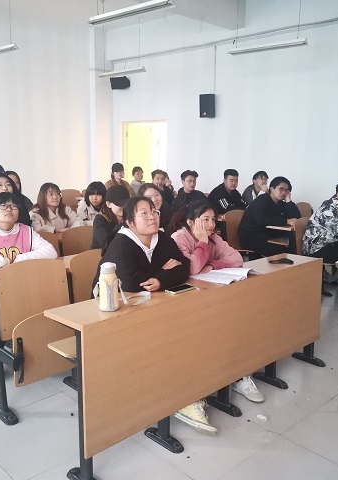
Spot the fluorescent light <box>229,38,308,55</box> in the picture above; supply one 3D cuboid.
[{"bbox_3d":[1.431,-2.809,7.029,1.220,0.100,0.130,9,13,39],"label":"fluorescent light"}]

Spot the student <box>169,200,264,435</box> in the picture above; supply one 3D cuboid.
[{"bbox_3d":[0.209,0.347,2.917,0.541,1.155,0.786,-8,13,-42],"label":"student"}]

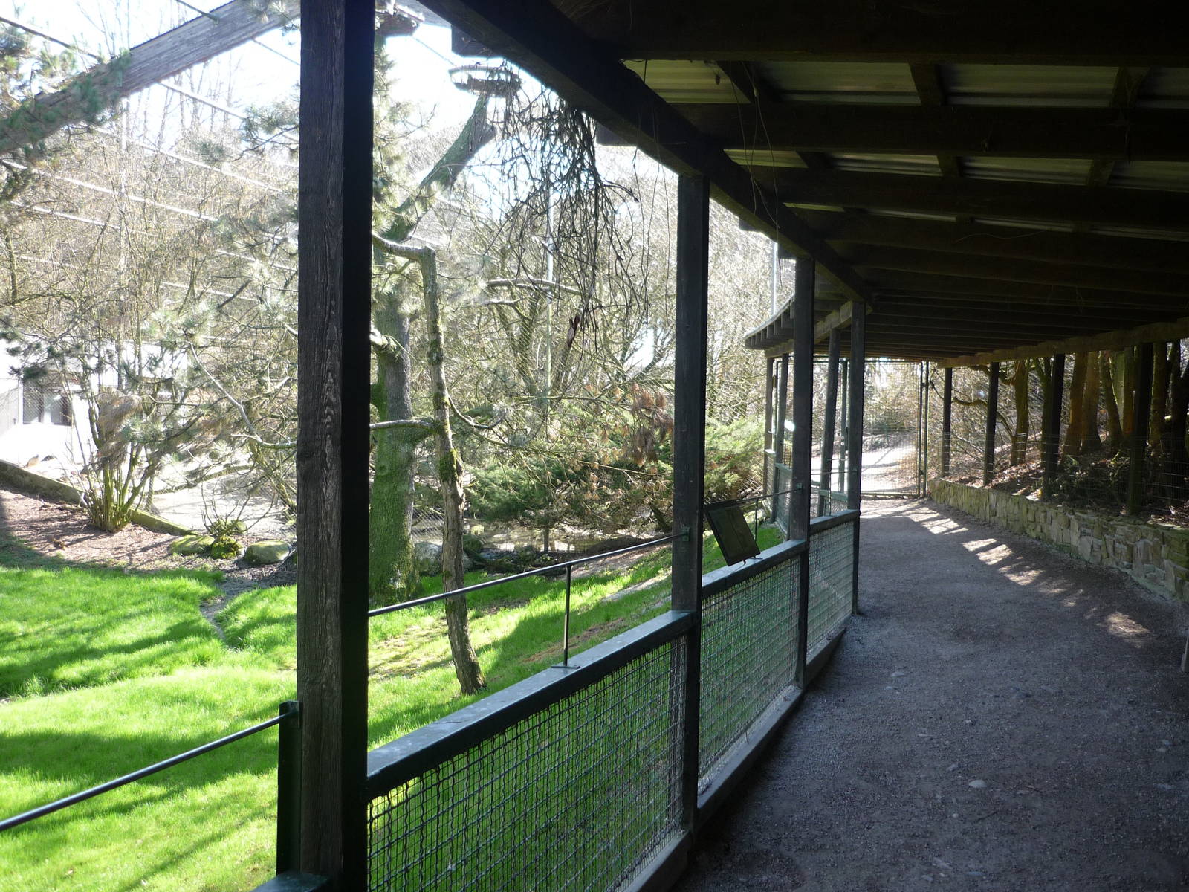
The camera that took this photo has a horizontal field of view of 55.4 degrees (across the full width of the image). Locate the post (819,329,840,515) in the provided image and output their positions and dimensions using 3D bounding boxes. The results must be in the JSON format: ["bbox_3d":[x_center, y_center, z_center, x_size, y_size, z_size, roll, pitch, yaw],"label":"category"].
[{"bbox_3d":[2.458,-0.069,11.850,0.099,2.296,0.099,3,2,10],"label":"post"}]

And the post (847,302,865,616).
[{"bbox_3d":[2.112,0.112,9.203,0.099,2.530,0.099,2,2,17],"label":"post"}]

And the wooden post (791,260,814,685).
[{"bbox_3d":[1.228,0.171,6.729,0.099,2.530,0.099,2,2,21],"label":"wooden post"}]

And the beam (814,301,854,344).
[{"bbox_3d":[2.364,-1.235,11.200,0.110,0.165,3.300,1,2,6],"label":"beam"}]

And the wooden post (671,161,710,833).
[{"bbox_3d":[0.361,0.235,4.355,0.099,2.530,0.099,2,2,22],"label":"wooden post"}]

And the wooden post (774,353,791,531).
[{"bbox_3d":[2.734,-0.068,16.600,0.099,2.556,0.099,3,2,5],"label":"wooden post"}]

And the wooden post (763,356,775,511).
[{"bbox_3d":[2.917,-0.223,19.000,0.099,2.524,0.099,2,2,5],"label":"wooden post"}]

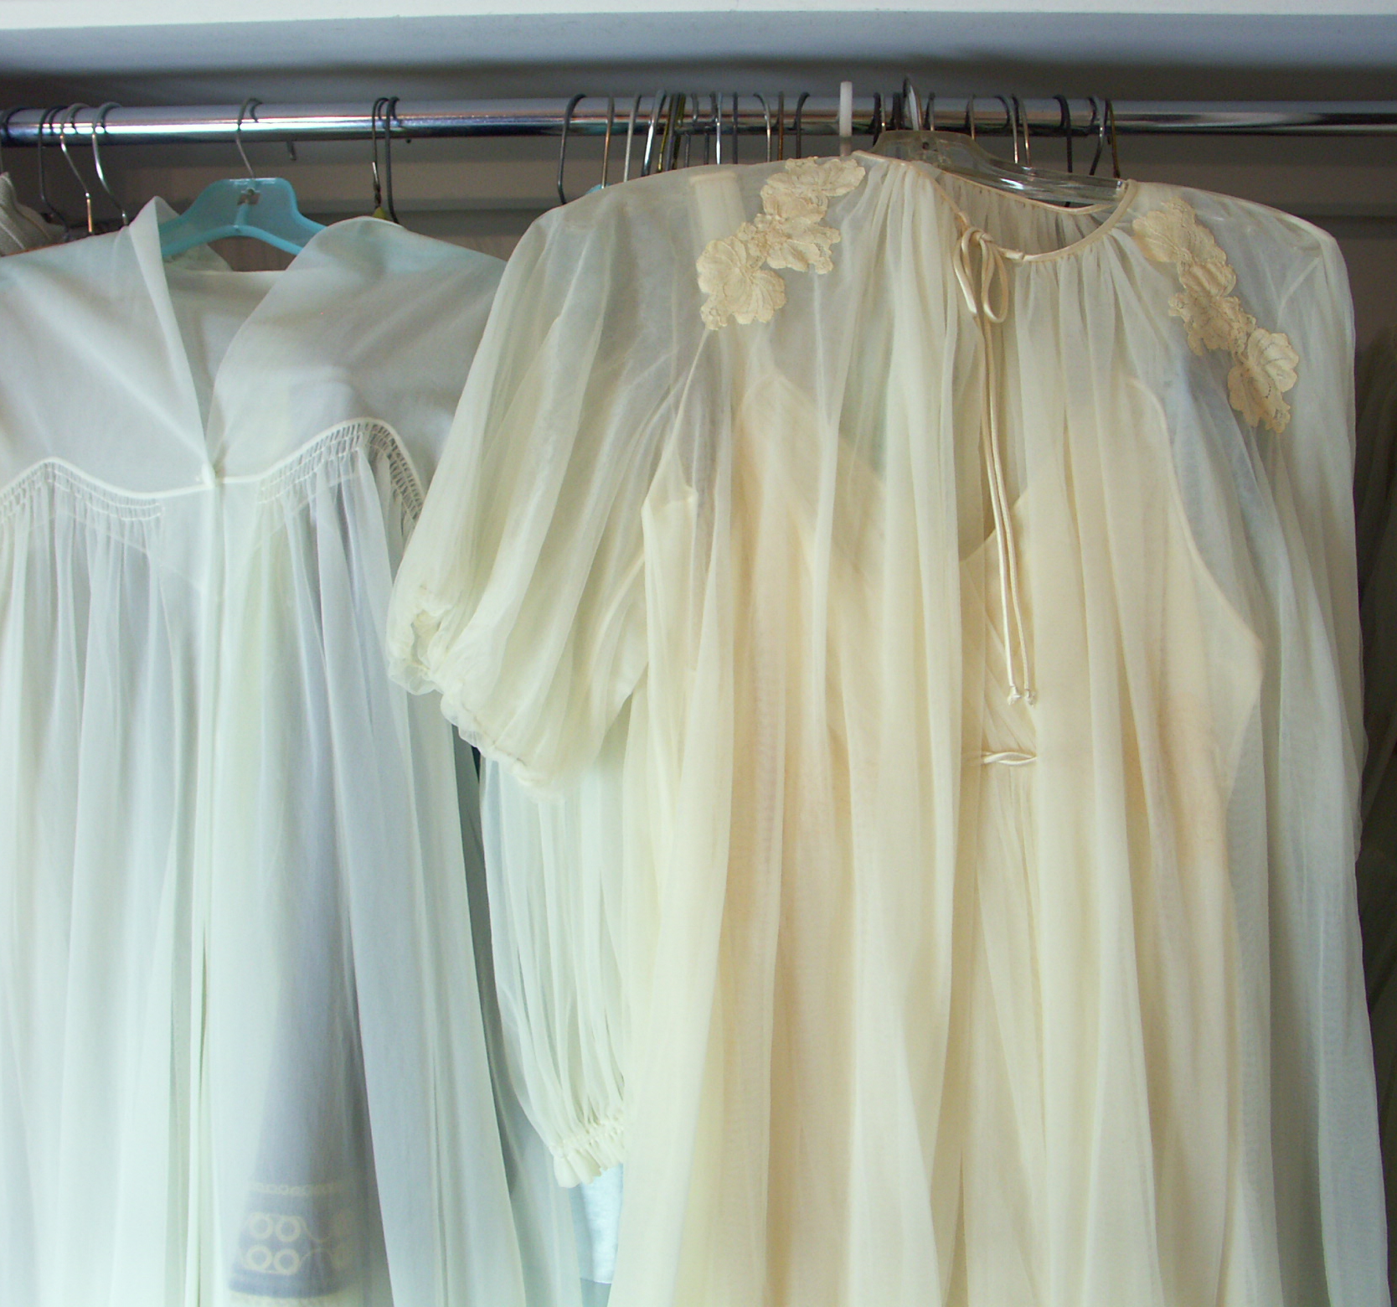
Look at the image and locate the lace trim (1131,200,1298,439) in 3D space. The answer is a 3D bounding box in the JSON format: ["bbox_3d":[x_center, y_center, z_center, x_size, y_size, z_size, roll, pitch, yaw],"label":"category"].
[{"bbox_3d":[0.315,-0.204,0.865,0.093,0.146,0.045,0,10,0],"label":"lace trim"}]

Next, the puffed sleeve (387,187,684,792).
[{"bbox_3d":[-0.099,-0.106,0.930,0.180,0.378,0.130,2,11,9],"label":"puffed sleeve"}]

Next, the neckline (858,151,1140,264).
[{"bbox_3d":[0.185,-0.280,0.890,0.175,0.066,0.090,2,11,9],"label":"neckline"}]

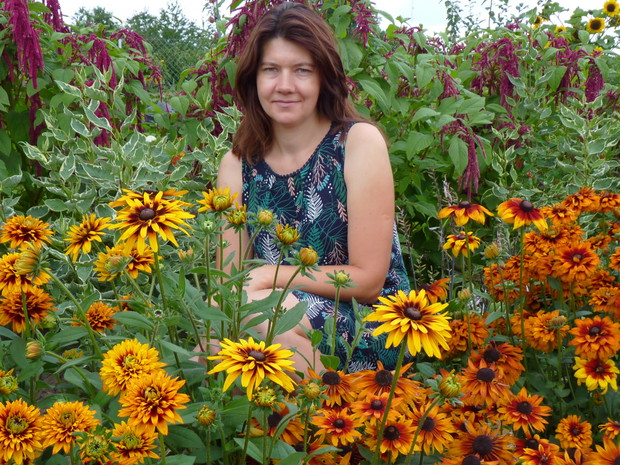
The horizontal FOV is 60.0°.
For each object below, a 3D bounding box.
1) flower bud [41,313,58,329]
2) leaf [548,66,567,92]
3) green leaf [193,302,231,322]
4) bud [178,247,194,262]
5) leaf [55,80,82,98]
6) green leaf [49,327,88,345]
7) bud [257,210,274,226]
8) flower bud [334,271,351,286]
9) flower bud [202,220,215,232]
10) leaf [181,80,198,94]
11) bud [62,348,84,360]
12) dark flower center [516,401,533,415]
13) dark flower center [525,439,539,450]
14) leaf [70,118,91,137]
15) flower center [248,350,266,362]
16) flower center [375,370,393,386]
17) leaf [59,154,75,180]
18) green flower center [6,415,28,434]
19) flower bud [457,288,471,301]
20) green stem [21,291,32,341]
[{"bbox_3d":[-0.412,0.139,0.850,0.028,0.027,0.028,0,10,0],"label":"flower bud"},{"bbox_3d":[0.783,-0.484,1.700,0.058,0.082,0.020,0,13,0],"label":"leaf"},{"bbox_3d":[-0.136,0.110,0.740,0.055,0.018,0.030,13,36,-16],"label":"green leaf"},{"bbox_3d":[-0.207,0.037,0.900,0.025,0.025,0.024,0,13,0],"label":"bud"},{"bbox_3d":[-0.620,-0.367,1.380,0.080,0.035,0.020,30,12,-11],"label":"leaf"},{"bbox_3d":[-0.382,0.164,0.850,0.066,0.025,0.032,0,12,0],"label":"green leaf"},{"bbox_3d":[-0.070,-0.022,0.840,0.026,0.025,0.025,9,12,0],"label":"bud"},{"bbox_3d":[0.045,0.064,0.750,0.021,0.021,0.021,0,22,0],"label":"flower bud"},{"bbox_3d":[-0.159,-0.009,0.840,0.019,0.018,0.019,0,24,0],"label":"flower bud"},{"bbox_3d":[-0.404,-0.486,1.800,0.056,0.047,0.020,-1,14,-6],"label":"leaf"},{"bbox_3d":[-0.384,0.199,0.870,0.034,0.024,0.034,0,27,0],"label":"bud"},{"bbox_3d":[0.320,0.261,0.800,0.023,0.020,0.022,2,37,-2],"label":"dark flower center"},{"bbox_3d":[0.311,0.297,0.750,0.018,0.015,0.018,0,32,0],"label":"dark flower center"},{"bbox_3d":[-0.619,-0.282,1.450,0.066,0.032,0.018,41,-18,6],"label":"leaf"},{"bbox_3d":[-0.066,0.154,0.670,0.021,0.013,0.021,0,20,0],"label":"flower center"},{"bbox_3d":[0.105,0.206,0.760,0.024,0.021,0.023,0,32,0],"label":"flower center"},{"bbox_3d":[-0.631,-0.169,1.400,0.034,0.068,0.018,19,-5,1],"label":"leaf"},{"bbox_3d":[-0.408,0.268,0.750,0.030,0.028,0.018,0,-22,0],"label":"green flower center"},{"bbox_3d":[0.258,0.104,0.900,0.021,0.020,0.021,6,15,-1],"label":"flower bud"},{"bbox_3d":[-0.423,0.125,0.800,0.008,0.073,0.008,-7,12,1],"label":"green stem"}]

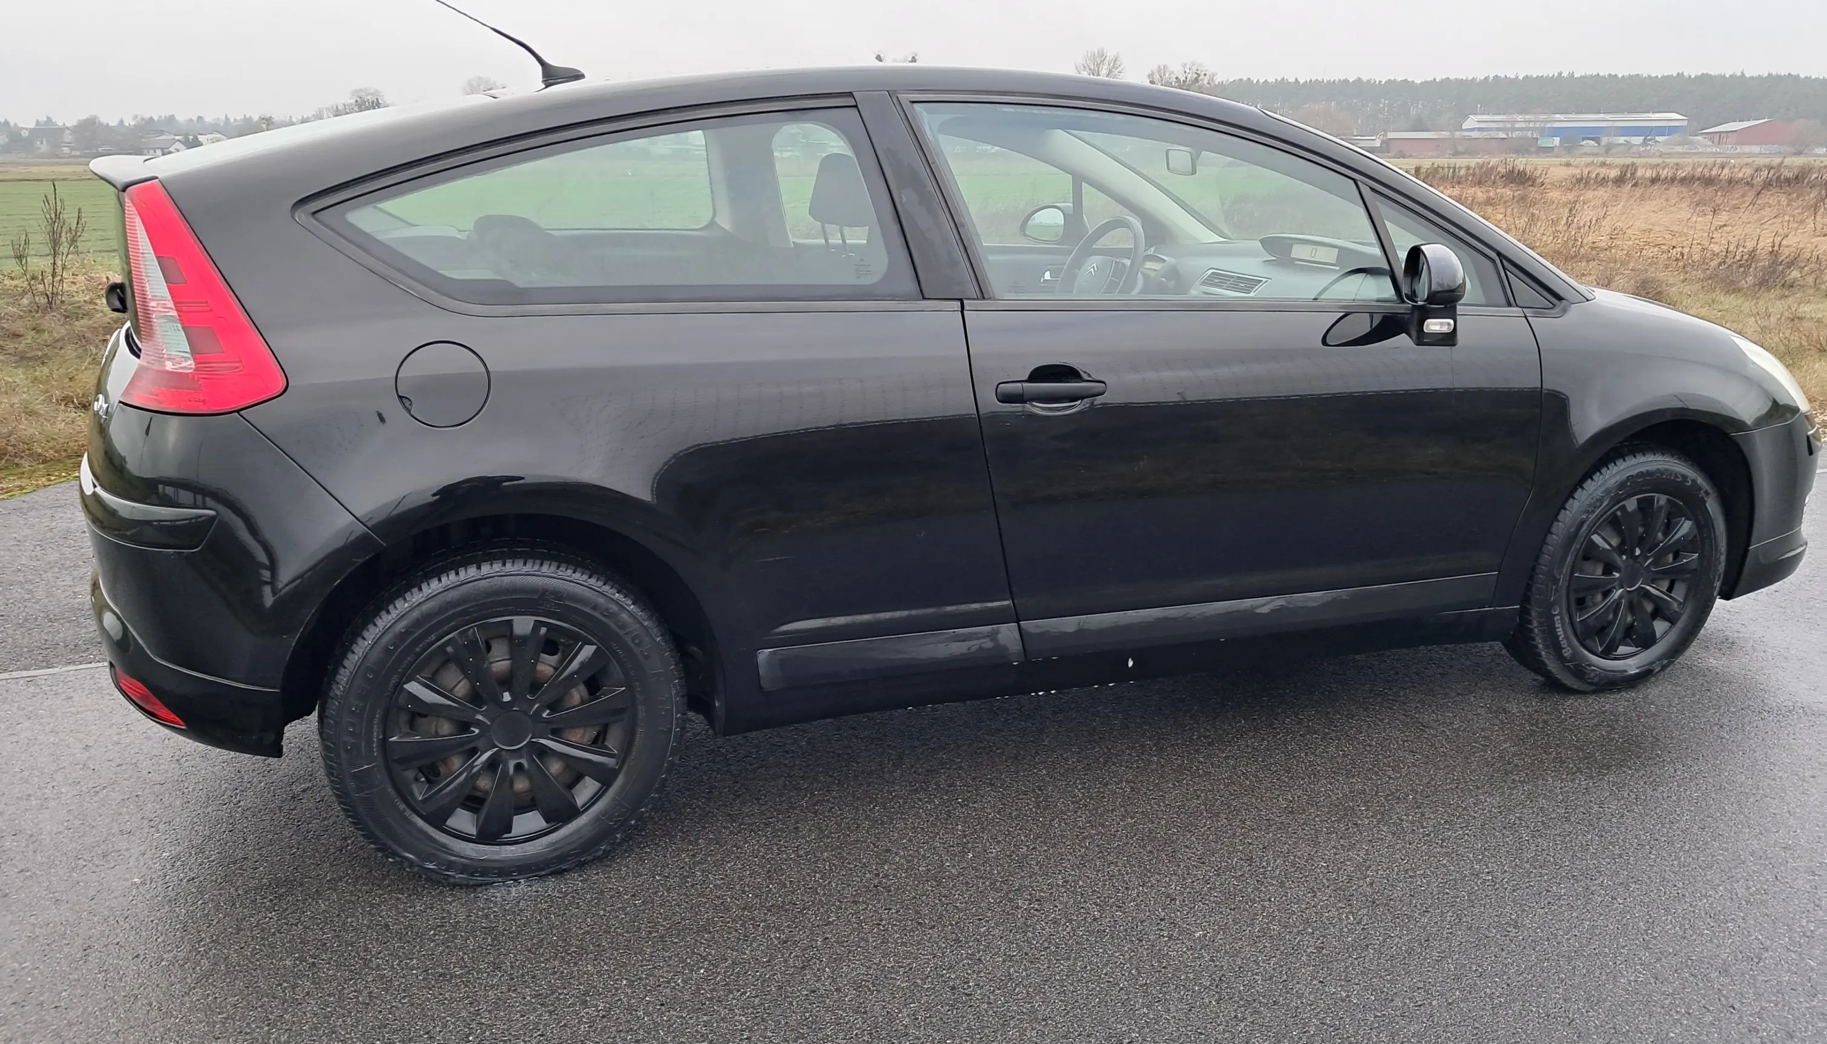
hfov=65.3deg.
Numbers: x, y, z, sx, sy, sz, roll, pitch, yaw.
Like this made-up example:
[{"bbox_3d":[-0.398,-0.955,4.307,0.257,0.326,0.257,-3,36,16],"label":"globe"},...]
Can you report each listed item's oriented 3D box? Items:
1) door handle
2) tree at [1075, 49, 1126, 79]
[{"bbox_3d":[0.264,-0.249,2.713,0.235,0.045,0.055,-6,16,-20],"label":"door handle"},{"bbox_3d":[30.188,-67.143,228.281,9.500,16.800,9.500,2,15,7],"label":"tree"}]

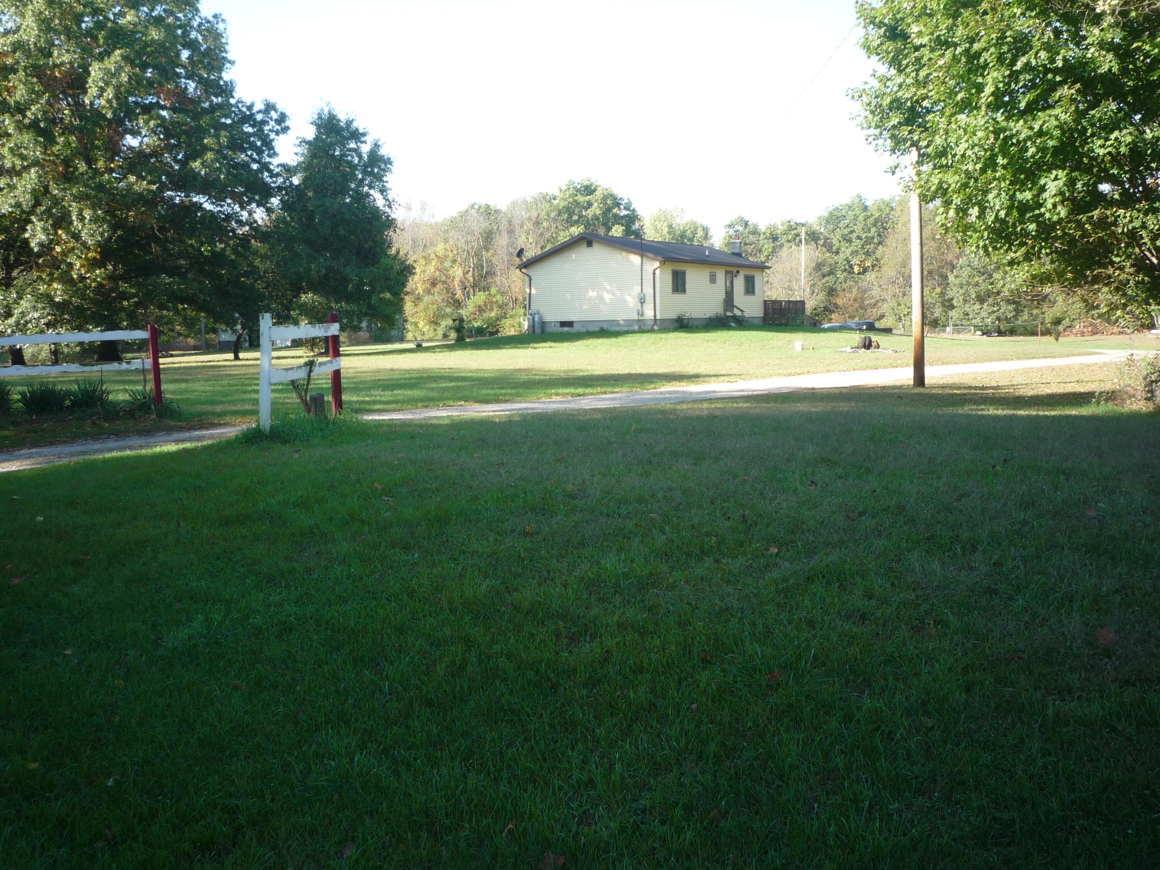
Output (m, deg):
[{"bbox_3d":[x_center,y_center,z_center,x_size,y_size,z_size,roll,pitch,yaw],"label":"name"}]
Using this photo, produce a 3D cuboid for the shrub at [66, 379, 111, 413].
[{"bbox_3d":[-8.757,-0.710,19.100,0.850,0.570,0.850,-4,7,-24],"label":"shrub"}]

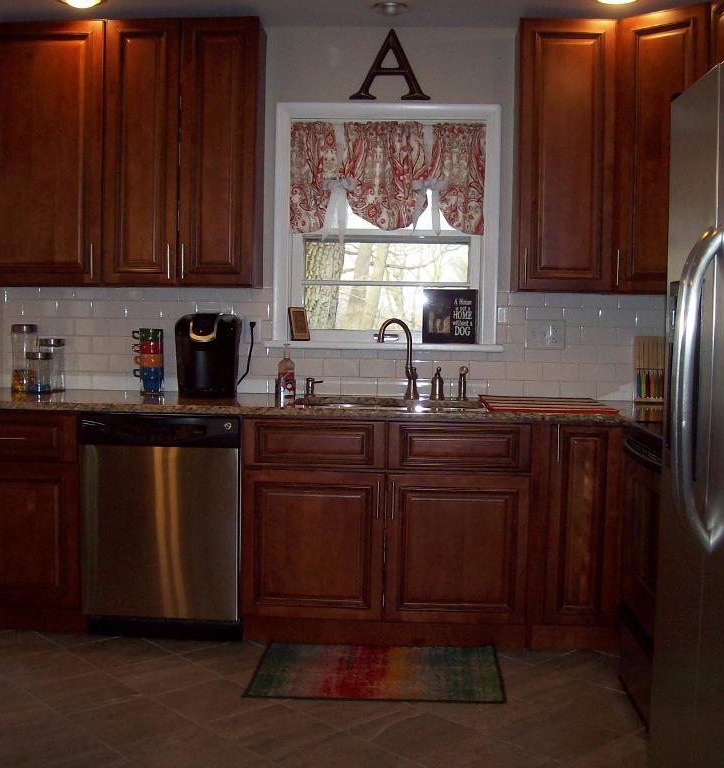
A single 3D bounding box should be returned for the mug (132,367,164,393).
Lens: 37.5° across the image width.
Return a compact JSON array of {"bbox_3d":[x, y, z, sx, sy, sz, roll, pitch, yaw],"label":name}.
[{"bbox_3d":[-0.895,-0.015,4.469,0.125,0.103,0.095,1,4,3],"label":"mug"}]

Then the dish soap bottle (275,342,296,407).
[{"bbox_3d":[-0.290,-0.042,4.043,0.072,0.235,0.065,1,4,3],"label":"dish soap bottle"}]

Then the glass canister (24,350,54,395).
[{"bbox_3d":[-1.324,-0.048,4.346,0.110,0.172,0.110,1,4,3],"label":"glass canister"}]

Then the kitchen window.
[{"bbox_3d":[0.109,-0.668,4.485,0.970,1.040,0.100,1,4,3],"label":"kitchen window"}]

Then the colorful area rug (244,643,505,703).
[{"bbox_3d":[0.060,1.006,3.733,0.865,0.010,0.605,1,4,3],"label":"colorful area rug"}]

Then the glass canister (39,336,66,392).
[{"bbox_3d":[-1.294,-0.081,4.448,0.108,0.222,0.108,1,4,3],"label":"glass canister"}]

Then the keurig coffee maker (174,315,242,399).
[{"bbox_3d":[-0.624,-0.122,4.369,0.260,0.332,0.310,1,4,3],"label":"keurig coffee maker"}]

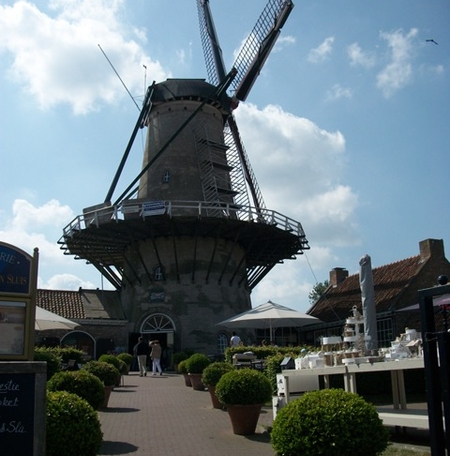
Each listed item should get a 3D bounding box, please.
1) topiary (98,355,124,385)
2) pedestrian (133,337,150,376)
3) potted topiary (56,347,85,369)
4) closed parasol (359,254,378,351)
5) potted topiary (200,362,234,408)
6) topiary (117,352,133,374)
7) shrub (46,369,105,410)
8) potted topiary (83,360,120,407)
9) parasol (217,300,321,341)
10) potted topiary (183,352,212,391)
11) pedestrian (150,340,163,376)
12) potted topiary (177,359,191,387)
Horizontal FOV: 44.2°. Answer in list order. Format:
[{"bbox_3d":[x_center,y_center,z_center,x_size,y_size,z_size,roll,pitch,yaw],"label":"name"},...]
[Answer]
[{"bbox_3d":[-3.760,4.702,18.061,0.766,1.119,0.766,-1,-12,0],"label":"topiary"},{"bbox_3d":[-3.763,5.822,24.938,0.620,1.760,0.450,0,-12,0],"label":"pedestrian"},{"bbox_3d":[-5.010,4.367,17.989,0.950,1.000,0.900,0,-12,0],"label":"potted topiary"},{"bbox_3d":[2.593,1.993,9.997,0.320,3.043,0.320,-1,-12,0],"label":"closed parasol"},{"bbox_3d":[-0.168,3.648,12.878,0.767,1.022,0.767,-1,-12,0],"label":"potted topiary"},{"bbox_3d":[-4.716,6.457,26.236,0.750,1.040,0.750,0,-12,0],"label":"topiary"},{"bbox_3d":[-2.385,2.584,8.809,0.970,0.680,0.970,0,-12,0],"label":"shrub"},{"bbox_3d":[-2.965,3.750,13.317,0.930,1.120,0.930,0,-12,0],"label":"potted topiary"},{"bbox_3d":[1.713,4.167,20.374,4.100,2.952,4.100,-1,-12,0],"label":"parasol"},{"bbox_3d":[-0.827,4.616,17.812,0.772,1.112,0.772,-1,-12,0],"label":"potted topiary"},{"bbox_3d":[-3.174,5.992,25.516,0.600,1.660,0.450,0,-12,0],"label":"pedestrian"},{"bbox_3d":[-1.215,5.020,19.153,0.778,0.867,0.778,-1,-12,0],"label":"potted topiary"}]

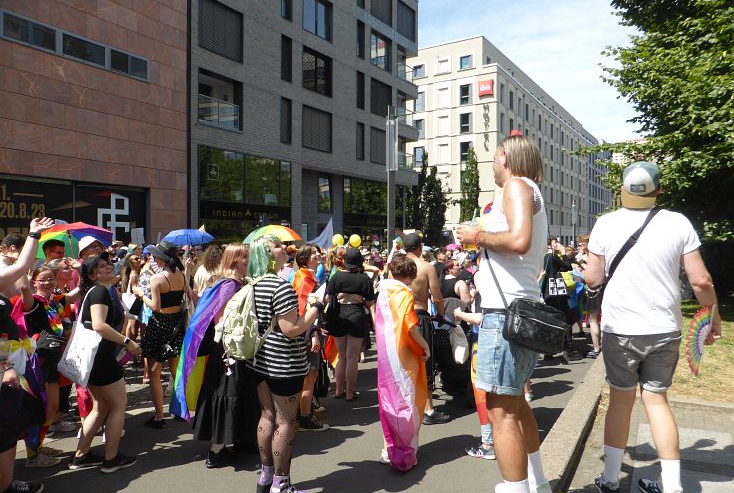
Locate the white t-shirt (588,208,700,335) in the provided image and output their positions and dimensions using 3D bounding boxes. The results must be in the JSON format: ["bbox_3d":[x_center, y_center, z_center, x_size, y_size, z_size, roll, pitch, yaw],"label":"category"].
[{"bbox_3d":[1.461,0.130,2.700,0.550,0.670,0.310,1,1,23],"label":"white t-shirt"}]

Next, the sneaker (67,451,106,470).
[{"bbox_3d":[-2.081,1.576,3.790,0.275,0.110,0.100,0,0,-25],"label":"sneaker"}]

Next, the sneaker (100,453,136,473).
[{"bbox_3d":[-1.880,1.617,3.865,0.262,0.095,0.100,-1,1,-43],"label":"sneaker"}]

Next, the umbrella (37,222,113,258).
[{"bbox_3d":[-3.980,0.030,6.850,0.970,0.550,0.970,-7,-34,-34],"label":"umbrella"}]

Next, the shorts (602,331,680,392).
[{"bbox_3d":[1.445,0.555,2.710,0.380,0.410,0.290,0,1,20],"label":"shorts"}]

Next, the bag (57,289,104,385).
[{"bbox_3d":[-2.116,0.679,3.760,0.290,0.720,0.130,15,-8,-37],"label":"bag"}]

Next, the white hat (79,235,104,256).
[{"bbox_3d":[-2.462,-0.009,4.550,0.250,0.160,0.200,0,0,39],"label":"white hat"}]

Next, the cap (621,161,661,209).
[{"bbox_3d":[1.425,-0.322,2.650,0.175,0.155,0.270,0,28,40],"label":"cap"}]

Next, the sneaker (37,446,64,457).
[{"bbox_3d":[-2.488,1.580,3.990,0.255,0.100,0.095,0,0,-12],"label":"sneaker"}]

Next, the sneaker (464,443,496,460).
[{"bbox_3d":[0.915,1.631,4.050,0.285,0.115,0.100,0,1,18],"label":"sneaker"}]

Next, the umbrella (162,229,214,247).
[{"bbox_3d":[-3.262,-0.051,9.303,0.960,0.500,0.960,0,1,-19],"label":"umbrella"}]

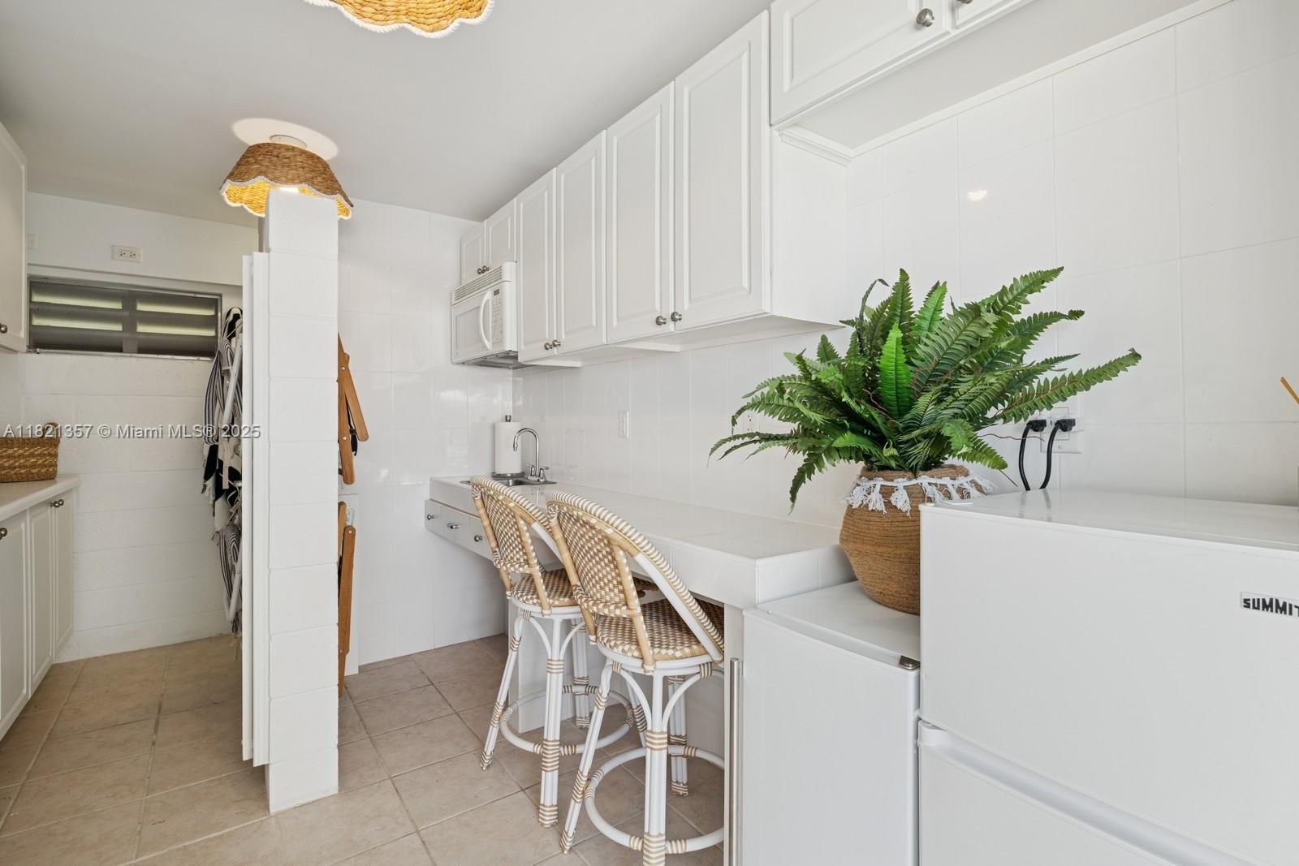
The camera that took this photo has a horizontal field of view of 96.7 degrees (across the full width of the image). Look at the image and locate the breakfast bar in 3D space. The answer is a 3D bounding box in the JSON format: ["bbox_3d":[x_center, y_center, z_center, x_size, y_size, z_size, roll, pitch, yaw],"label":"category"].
[{"bbox_3d":[-0.304,0.733,2.336,0.498,0.943,2.430,0,0,-37],"label":"breakfast bar"}]

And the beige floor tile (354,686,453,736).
[{"bbox_3d":[-1.064,1.206,2.515,0.335,0.010,0.335,0,1,-37],"label":"beige floor tile"}]

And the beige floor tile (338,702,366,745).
[{"bbox_3d":[-1.338,1.203,2.318,0.337,0.012,0.336,0,0,-37],"label":"beige floor tile"}]

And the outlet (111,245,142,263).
[{"bbox_3d":[-2.821,-0.970,3.120,0.124,0.077,0.010,0,1,-37],"label":"outlet"}]

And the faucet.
[{"bbox_3d":[-0.625,0.107,2.974,0.170,0.275,0.230,0,1,-37],"label":"faucet"}]

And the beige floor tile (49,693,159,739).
[{"bbox_3d":[-2.314,1.205,2.473,0.335,0.010,0.335,0,1,-37],"label":"beige floor tile"}]

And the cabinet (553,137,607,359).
[{"bbox_3d":[-0.126,-0.682,2.253,0.333,0.741,0.366,0,1,-37],"label":"cabinet"}]

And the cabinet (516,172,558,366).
[{"bbox_3d":[-0.355,-0.688,2.554,0.320,0.753,0.370,0,0,-37],"label":"cabinet"}]

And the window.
[{"bbox_3d":[-2.832,-0.602,3.159,0.770,0.389,0.080,0,0,-37],"label":"window"}]

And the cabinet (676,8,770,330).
[{"bbox_3d":[0.314,-0.671,1.661,0.320,0.755,0.373,0,0,-37],"label":"cabinet"}]

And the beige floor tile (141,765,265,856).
[{"bbox_3d":[-1.424,1.214,1.867,0.335,0.010,0.335,0,1,-37],"label":"beige floor tile"}]

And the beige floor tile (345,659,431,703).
[{"bbox_3d":[-1.270,1.203,2.789,0.337,0.012,0.336,0,0,-37],"label":"beige floor tile"}]

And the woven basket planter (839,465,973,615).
[{"bbox_3d":[0.590,0.228,1.284,0.320,0.287,0.320,0,0,-37],"label":"woven basket planter"}]

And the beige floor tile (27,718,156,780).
[{"bbox_3d":[-2.114,1.209,2.210,0.335,0.010,0.330,0,1,-37],"label":"beige floor tile"}]

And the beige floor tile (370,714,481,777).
[{"bbox_3d":[-0.867,1.207,2.251,0.337,0.012,0.336,0,0,-37],"label":"beige floor tile"}]

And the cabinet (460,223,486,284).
[{"bbox_3d":[-0.826,-0.937,3.183,0.320,0.283,0.375,0,0,-37],"label":"cabinet"}]

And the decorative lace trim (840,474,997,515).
[{"bbox_3d":[0.599,0.130,1.292,0.318,0.072,0.318,0,1,-37],"label":"decorative lace trim"}]

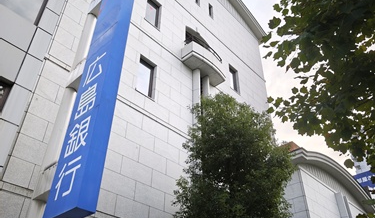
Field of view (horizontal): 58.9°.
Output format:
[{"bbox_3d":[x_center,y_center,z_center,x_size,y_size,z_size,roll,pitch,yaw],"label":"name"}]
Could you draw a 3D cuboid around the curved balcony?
[{"bbox_3d":[0.822,-2.109,15.288,0.799,1.036,2.338,-28,-45,34],"label":"curved balcony"}]

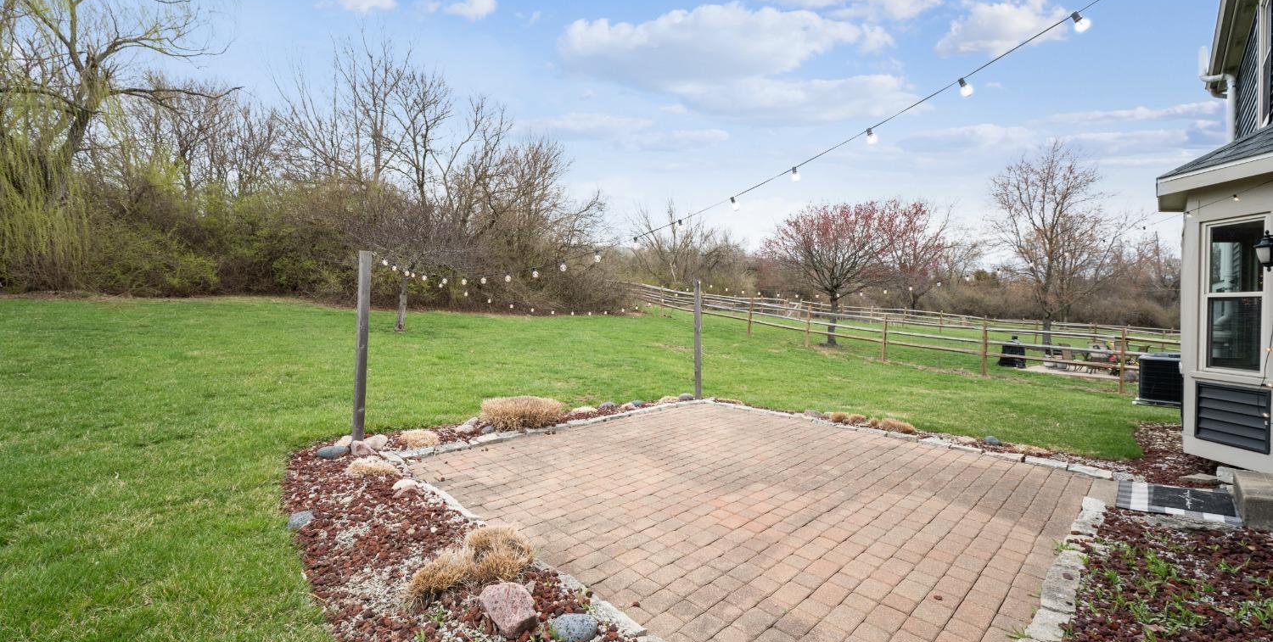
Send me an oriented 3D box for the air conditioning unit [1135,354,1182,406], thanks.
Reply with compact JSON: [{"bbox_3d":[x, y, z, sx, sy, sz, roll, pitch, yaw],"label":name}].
[{"bbox_3d":[8.480,0.920,7.830,0.750,0.780,0.750,-2,2,-43],"label":"air conditioning unit"}]

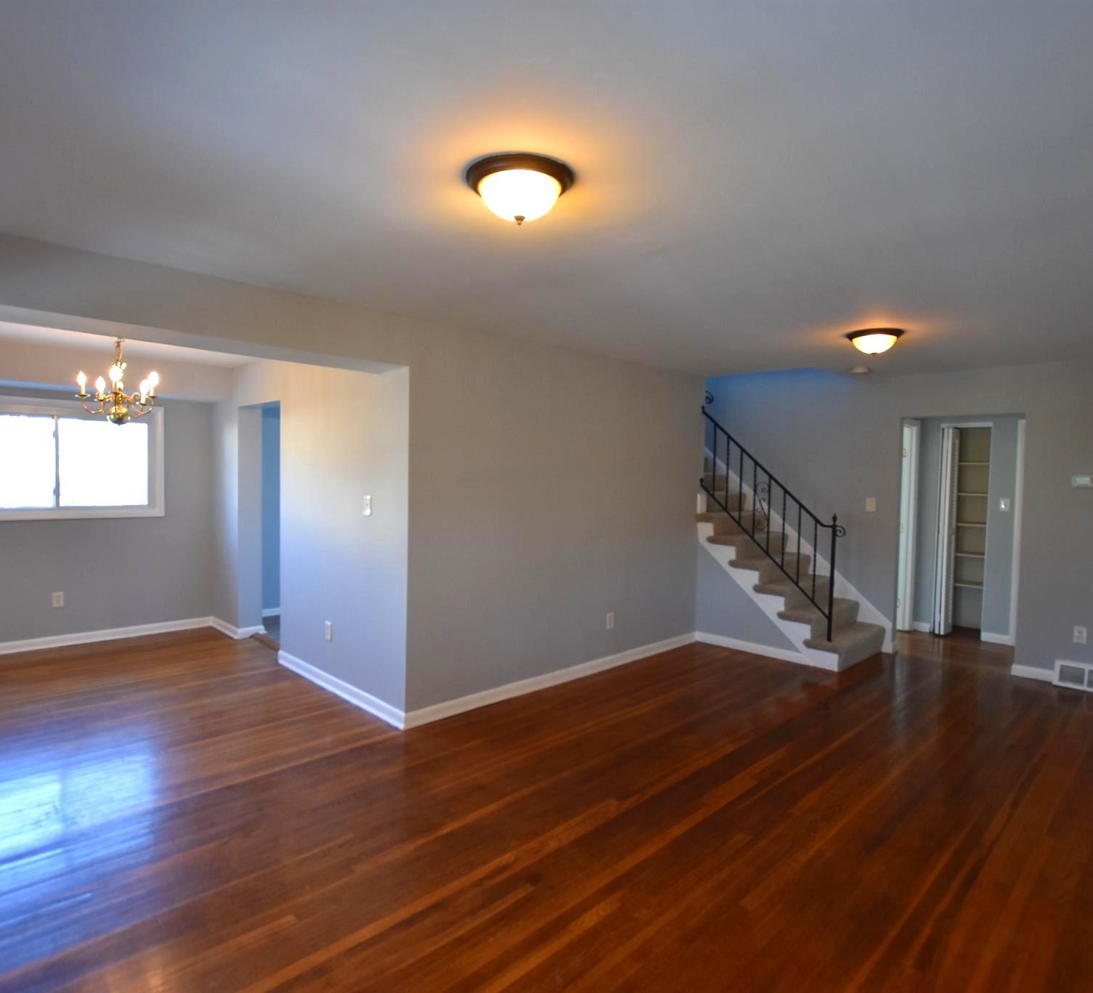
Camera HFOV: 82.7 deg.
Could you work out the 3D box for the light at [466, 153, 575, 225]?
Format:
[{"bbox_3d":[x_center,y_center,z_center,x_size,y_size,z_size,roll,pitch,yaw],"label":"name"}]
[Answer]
[{"bbox_3d":[-0.080,-0.912,1.914,0.330,0.144,0.330,1,2,0],"label":"light"}]

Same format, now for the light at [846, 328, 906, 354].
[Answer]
[{"bbox_3d":[2.077,-0.953,3.926,0.330,0.140,0.330,-1,3,-44],"label":"light"}]

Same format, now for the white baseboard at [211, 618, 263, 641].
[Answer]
[{"bbox_3d":[-2.908,1.229,5.883,0.221,0.090,0.638,-1,3,-44],"label":"white baseboard"}]

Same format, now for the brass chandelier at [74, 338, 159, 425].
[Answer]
[{"bbox_3d":[-2.683,-0.753,3.898,0.450,0.612,0.450,-1,3,-44],"label":"brass chandelier"}]

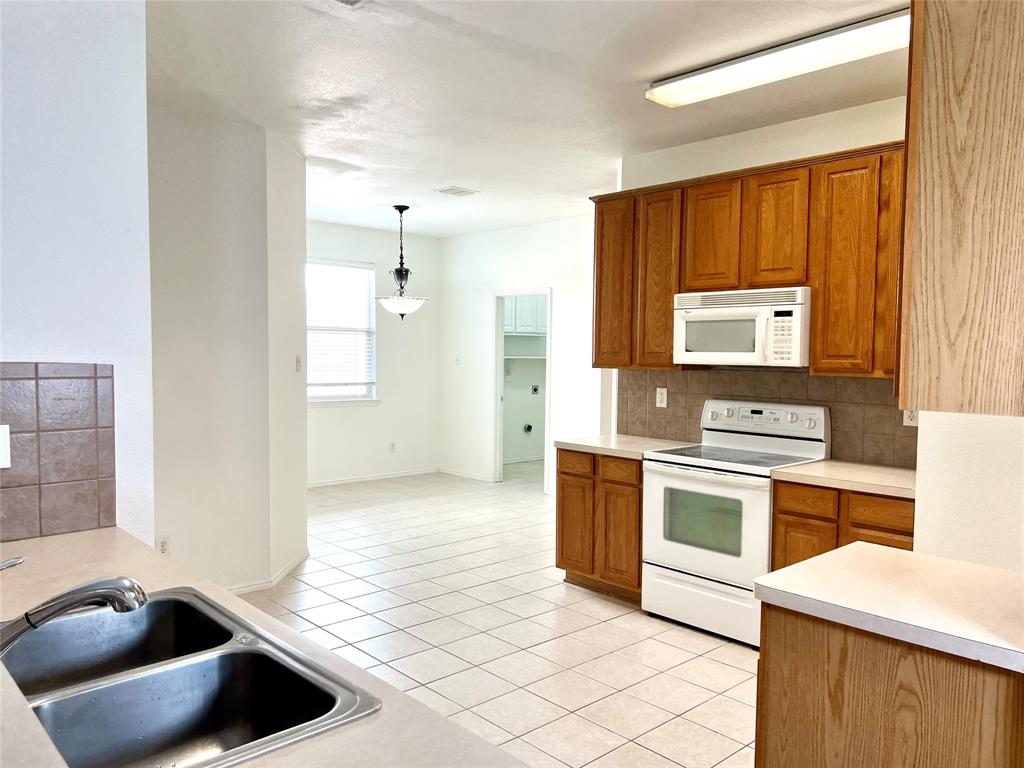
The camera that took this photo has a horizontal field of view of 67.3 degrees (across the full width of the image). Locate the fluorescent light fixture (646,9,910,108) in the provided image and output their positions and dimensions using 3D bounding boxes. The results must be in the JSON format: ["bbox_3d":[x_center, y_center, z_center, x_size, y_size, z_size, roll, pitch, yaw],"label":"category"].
[{"bbox_3d":[1.134,-1.359,3.232,0.250,0.090,1.240,-2,4,-43],"label":"fluorescent light fixture"}]

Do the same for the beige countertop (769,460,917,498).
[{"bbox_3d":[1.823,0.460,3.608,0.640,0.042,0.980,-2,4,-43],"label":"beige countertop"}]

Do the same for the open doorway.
[{"bbox_3d":[0.117,0.088,8.083,0.130,2.060,0.830,-2,4,-43],"label":"open doorway"}]

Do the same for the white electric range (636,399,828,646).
[{"bbox_3d":[1.210,0.718,4.229,0.680,1.190,0.760,-2,4,-43],"label":"white electric range"}]

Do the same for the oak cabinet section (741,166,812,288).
[{"bbox_3d":[1.464,-0.800,4.042,0.323,0.594,0.370,-2,4,-42],"label":"oak cabinet section"}]

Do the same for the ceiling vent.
[{"bbox_3d":[-0.447,-1.556,6.258,0.290,0.020,0.250,-2,4,-43],"label":"ceiling vent"}]

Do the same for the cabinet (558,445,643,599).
[{"bbox_3d":[0.732,0.844,4.817,0.610,0.870,0.680,-2,4,-43],"label":"cabinet"}]

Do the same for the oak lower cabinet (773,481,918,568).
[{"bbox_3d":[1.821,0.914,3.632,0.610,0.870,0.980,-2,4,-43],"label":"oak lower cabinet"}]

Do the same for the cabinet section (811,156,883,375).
[{"bbox_3d":[1.700,-0.569,3.792,0.323,1.030,0.325,-2,4,-42],"label":"cabinet section"}]

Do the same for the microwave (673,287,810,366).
[{"bbox_3d":[1.340,-0.302,4.275,0.410,0.405,0.763,-2,4,-43],"label":"microwave"}]

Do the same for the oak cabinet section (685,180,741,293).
[{"bbox_3d":[1.218,-0.815,4.311,0.323,0.594,0.360,-2,4,-42],"label":"oak cabinet section"}]

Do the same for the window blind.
[{"bbox_3d":[-1.847,-0.559,8.103,0.920,1.460,0.060,-2,4,-43],"label":"window blind"}]

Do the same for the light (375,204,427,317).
[{"bbox_3d":[-0.999,-1.090,6.960,0.490,1.030,0.490,1,3,0],"label":"light"}]

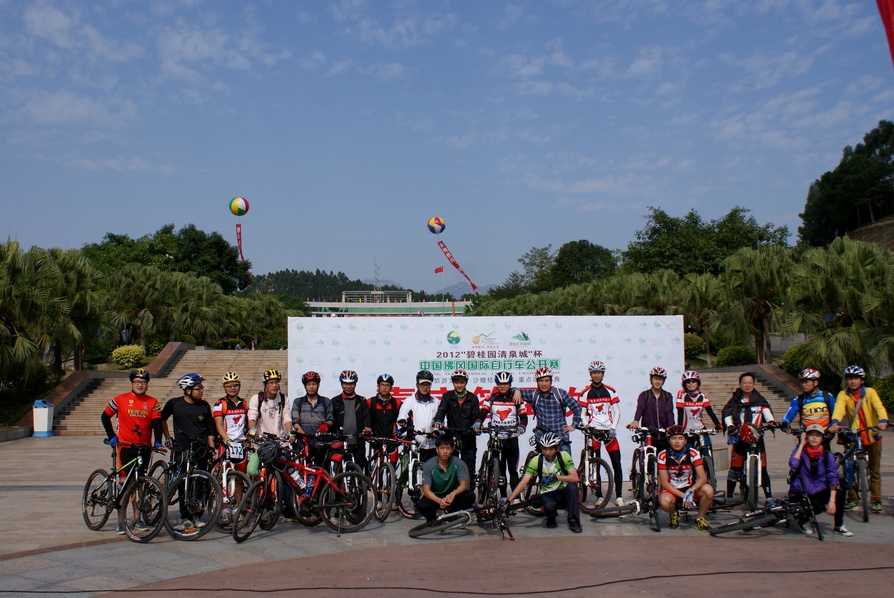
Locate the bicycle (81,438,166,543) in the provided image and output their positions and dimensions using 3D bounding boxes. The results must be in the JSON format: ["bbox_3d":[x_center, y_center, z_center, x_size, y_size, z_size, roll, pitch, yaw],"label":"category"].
[{"bbox_3d":[-3.458,1.995,9.478,0.640,1.020,1.740,5,-8,-44],"label":"bicycle"}]

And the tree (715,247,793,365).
[{"bbox_3d":[12.714,0.248,37.000,3.079,4.837,3.079,-1,-6,0],"label":"tree"}]

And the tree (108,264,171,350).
[{"bbox_3d":[-16.150,0.578,47.000,3.191,4.779,3.191,-1,-6,0],"label":"tree"}]

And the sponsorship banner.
[{"bbox_3d":[0.683,1.581,14.180,6.352,2.620,0.120,0,-6,-4],"label":"sponsorship banner"}]

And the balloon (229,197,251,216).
[{"bbox_3d":[-25.713,-11.424,111.000,2.518,2.518,2.518,-1,-6,0],"label":"balloon"}]

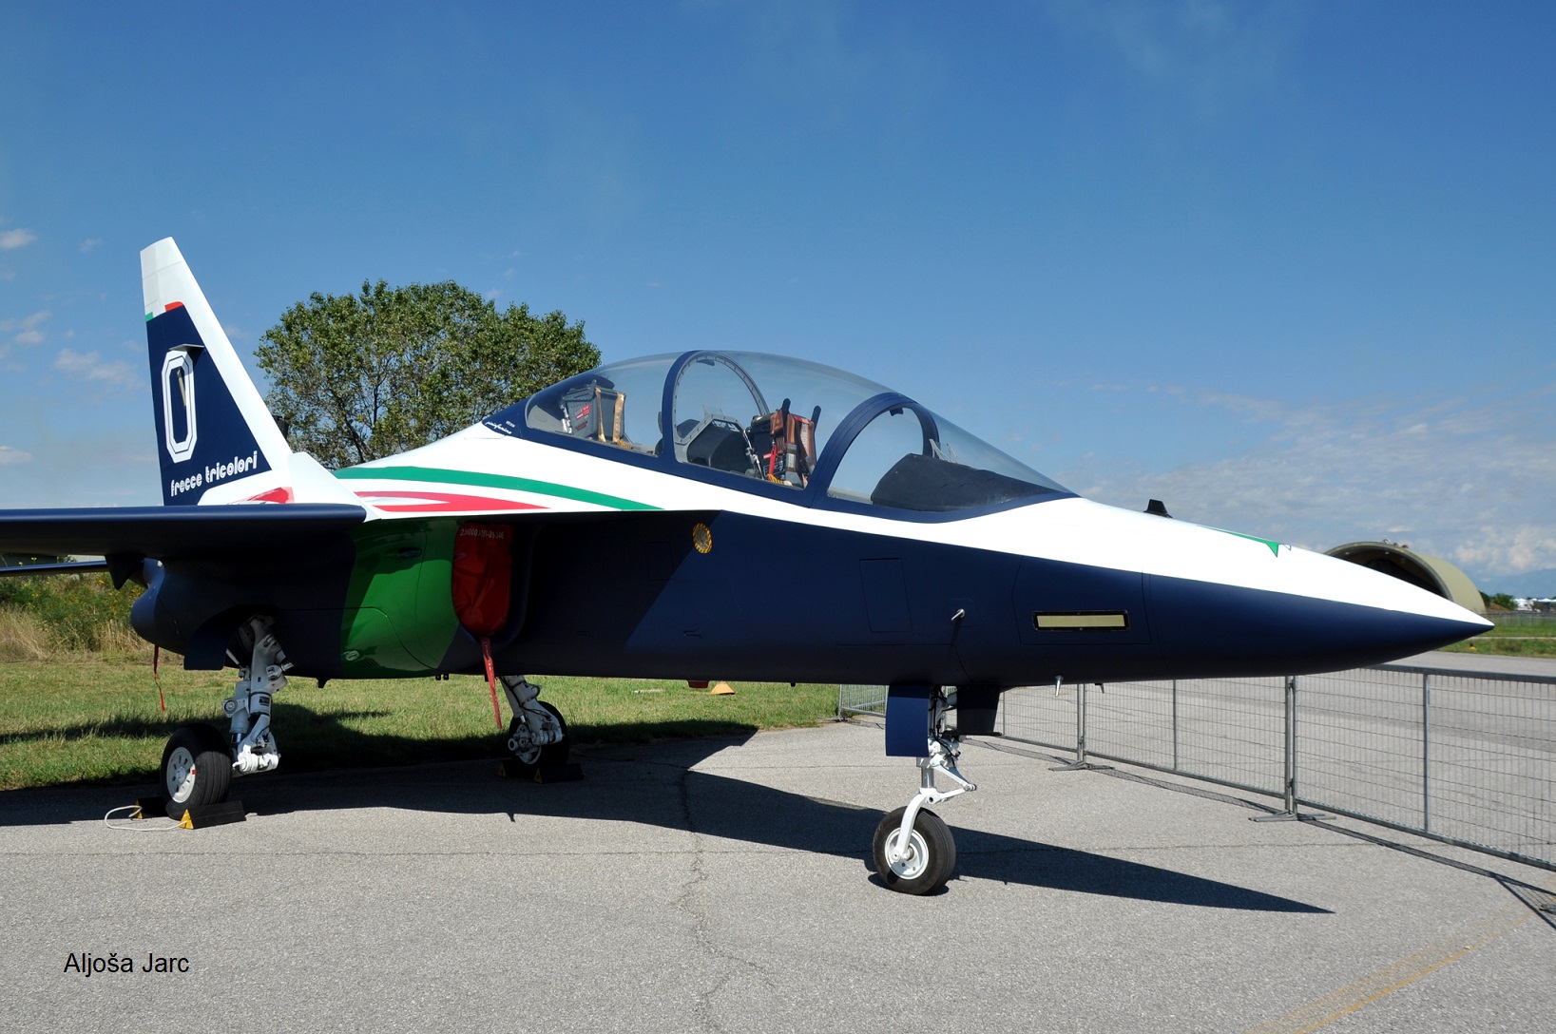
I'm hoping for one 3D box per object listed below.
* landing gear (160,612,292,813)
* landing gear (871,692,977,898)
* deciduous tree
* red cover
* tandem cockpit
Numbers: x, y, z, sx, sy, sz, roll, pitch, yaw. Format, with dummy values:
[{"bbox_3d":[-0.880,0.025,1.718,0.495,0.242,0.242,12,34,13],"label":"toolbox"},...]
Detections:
[{"bbox_3d":[-3.389,1.232,7.275,0.760,1.270,0.520,-2,-6,37],"label":"landing gear"},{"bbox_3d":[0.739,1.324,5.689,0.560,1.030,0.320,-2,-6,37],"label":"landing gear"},{"bbox_3d":[-9.290,-1.355,30.128,8.937,9.660,8.490,3,-5,-17],"label":"deciduous tree"},{"bbox_3d":[-1.691,0.358,6.664,0.200,0.650,0.430,-2,-6,37],"label":"red cover"},{"bbox_3d":[-0.321,-0.456,6.674,4.220,1.040,1.000,-2,-6,37],"label":"tandem cockpit"}]

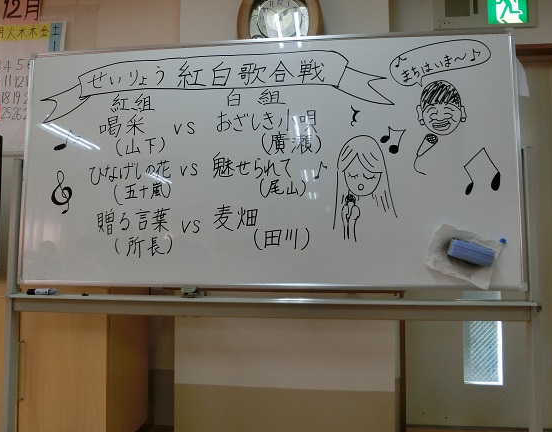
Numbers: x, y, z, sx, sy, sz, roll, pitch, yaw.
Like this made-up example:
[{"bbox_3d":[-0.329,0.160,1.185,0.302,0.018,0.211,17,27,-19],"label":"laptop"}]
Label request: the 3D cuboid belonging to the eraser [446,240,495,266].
[{"bbox_3d":[0.647,0.122,1.379,0.135,0.053,0.036,17,-3,7],"label":"eraser"}]

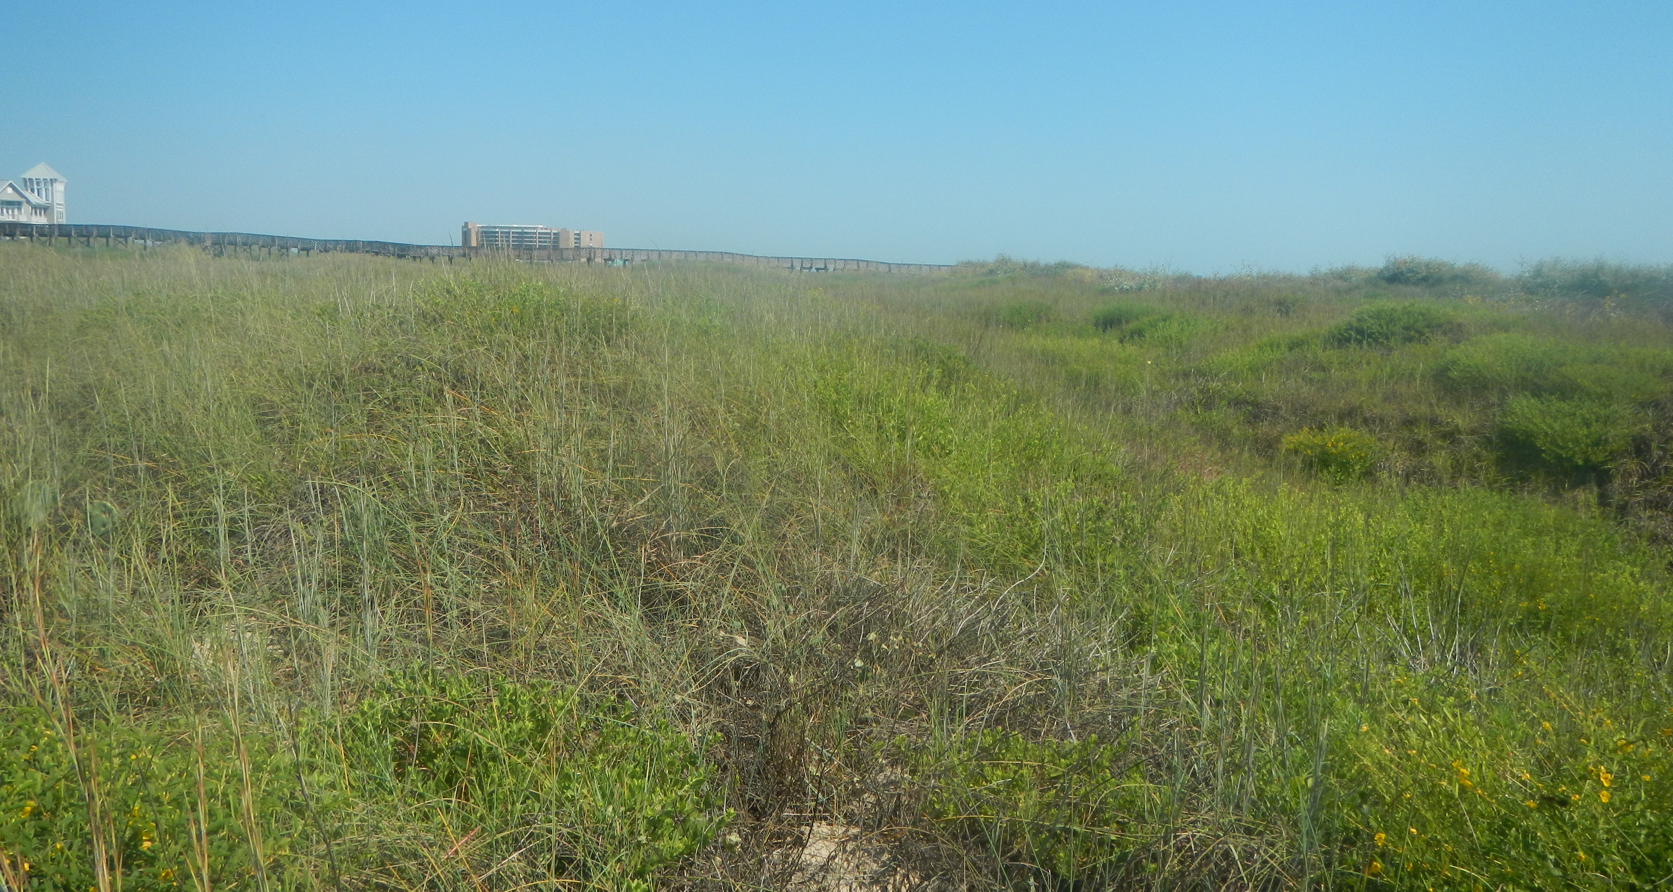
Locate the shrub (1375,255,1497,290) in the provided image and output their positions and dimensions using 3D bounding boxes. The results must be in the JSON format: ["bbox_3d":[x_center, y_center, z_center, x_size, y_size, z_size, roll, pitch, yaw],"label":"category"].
[{"bbox_3d":[15.499,-4.479,35.000,2.910,0.850,2.500,5,8,23],"label":"shrub"}]

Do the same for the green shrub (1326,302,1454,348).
[{"bbox_3d":[9.828,-2.156,24.000,2.170,0.770,2.000,5,8,22],"label":"green shrub"}]

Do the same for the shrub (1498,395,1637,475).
[{"bbox_3d":[7.558,-0.115,14.000,1.270,0.800,1.250,6,9,28],"label":"shrub"}]

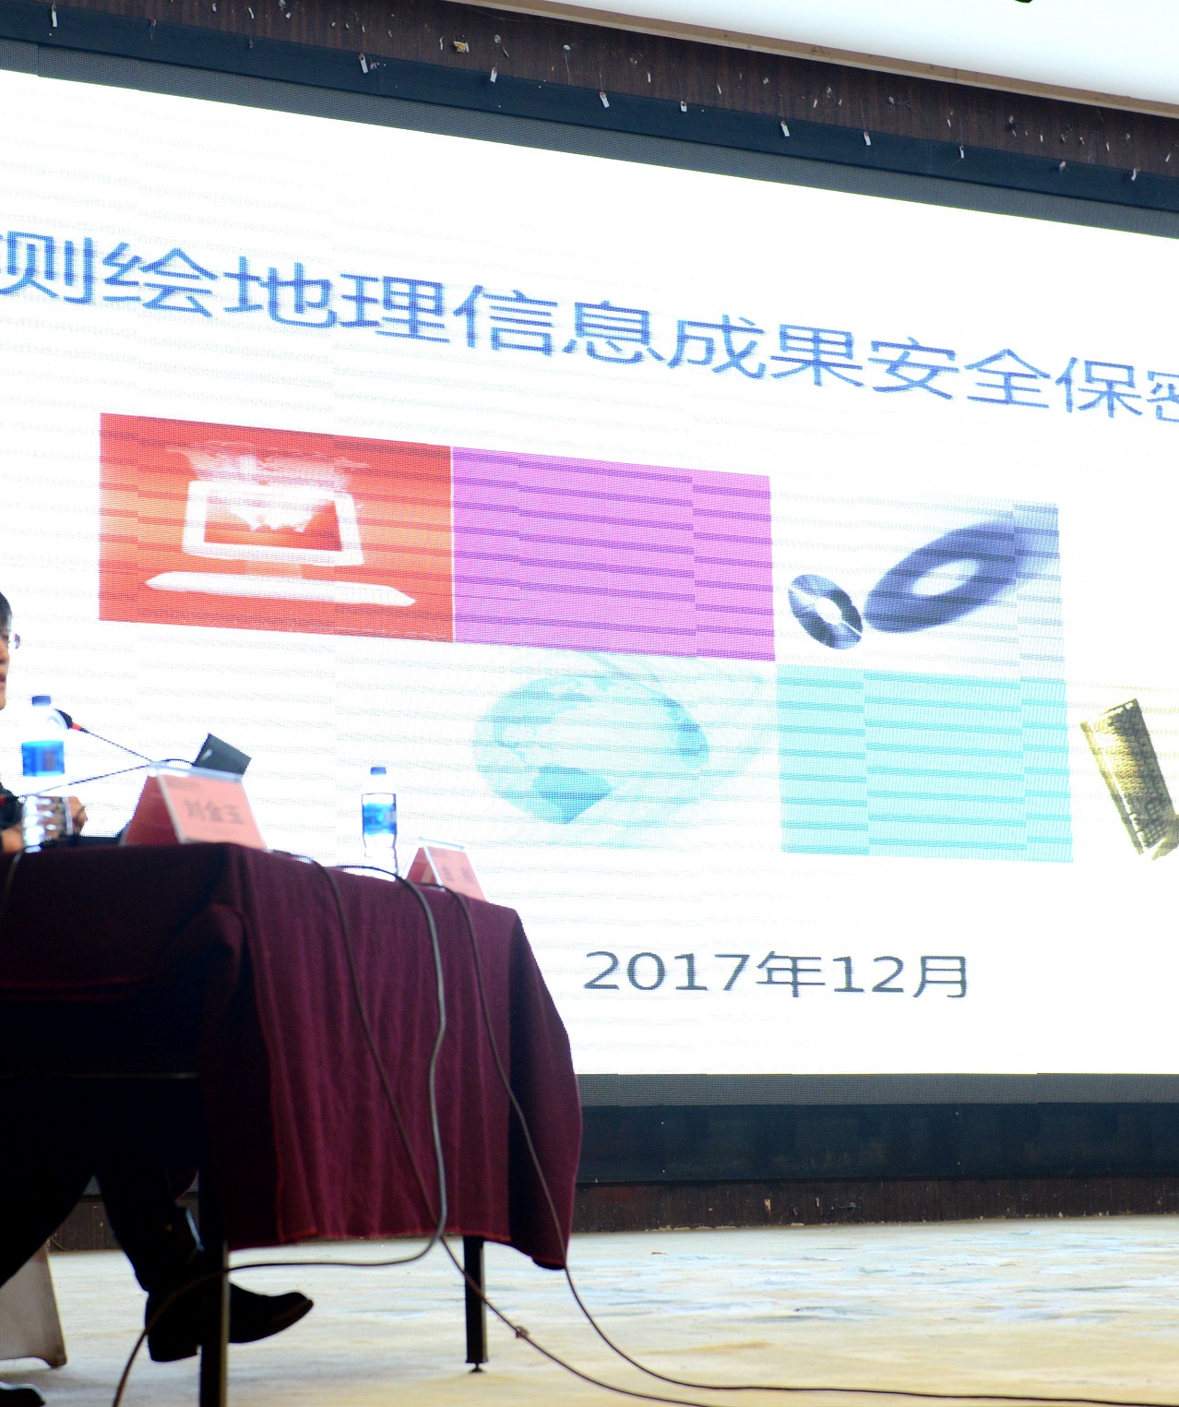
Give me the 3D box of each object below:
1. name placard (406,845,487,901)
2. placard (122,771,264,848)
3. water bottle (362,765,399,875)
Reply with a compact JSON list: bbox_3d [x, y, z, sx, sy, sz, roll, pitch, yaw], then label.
[{"bbox_3d":[-0.244,0.284,3.950,0.080,0.093,0.200,-2,-8,18],"label":"name placard"},{"bbox_3d":[-0.456,0.124,2.740,0.081,0.093,0.195,-3,-8,23],"label":"placard"},{"bbox_3d":[-0.353,0.222,3.950,0.062,0.225,0.062,1,-8,-6],"label":"water bottle"}]

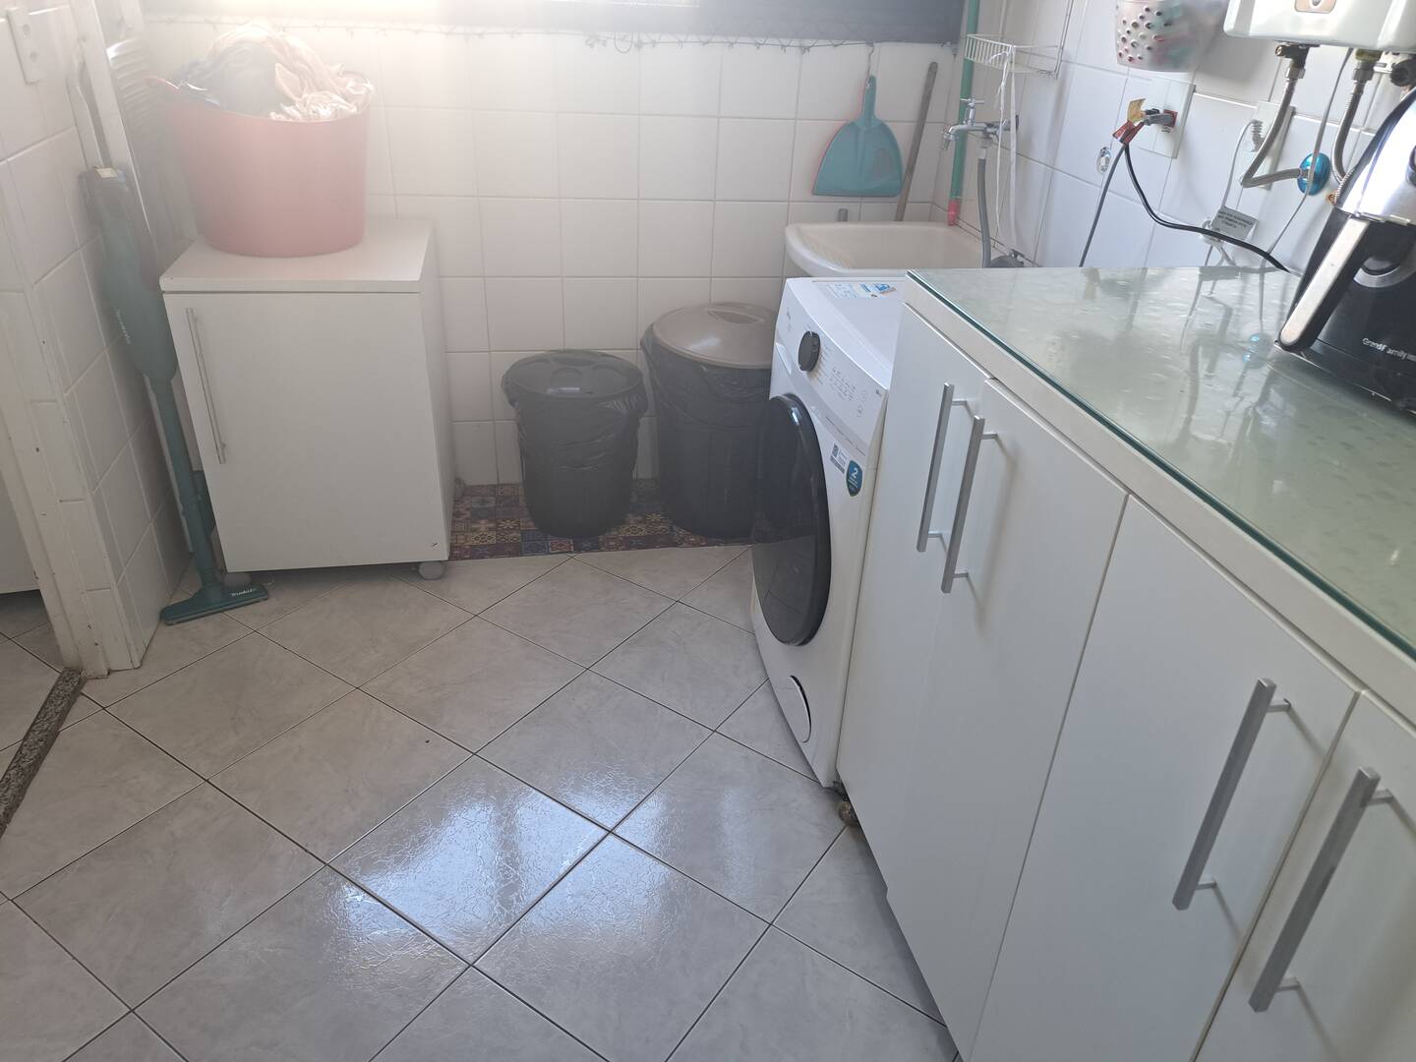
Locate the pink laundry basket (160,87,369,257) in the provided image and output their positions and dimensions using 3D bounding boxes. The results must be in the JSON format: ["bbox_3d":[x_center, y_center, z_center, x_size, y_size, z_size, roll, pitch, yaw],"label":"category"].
[{"bbox_3d":[-0.966,-0.803,2.203,0.410,0.290,0.390,-3,30,-11],"label":"pink laundry basket"}]

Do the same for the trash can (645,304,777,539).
[{"bbox_3d":[0.073,-0.309,2.678,0.460,0.570,0.460,3,29,-1],"label":"trash can"}]

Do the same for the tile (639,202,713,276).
[{"bbox_3d":[-0.086,-0.784,2.637,0.202,0.202,0.010,-3,30,-11],"label":"tile"}]

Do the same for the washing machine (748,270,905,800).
[{"bbox_3d":[0.443,-0.029,1.940,0.580,0.830,0.600,-3,30,-10],"label":"washing machine"}]

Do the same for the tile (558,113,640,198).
[{"bbox_3d":[-0.274,-0.942,2.474,0.200,0.200,0.010,-3,30,-11],"label":"tile"}]

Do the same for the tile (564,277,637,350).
[{"bbox_3d":[-0.295,-0.595,2.694,0.200,0.200,0.010,-3,30,-11],"label":"tile"}]

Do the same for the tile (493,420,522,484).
[{"bbox_3d":[-0.513,-0.231,2.860,0.202,0.202,0.010,-3,30,-10],"label":"tile"}]

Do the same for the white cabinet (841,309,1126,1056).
[{"bbox_3d":[0.579,0.188,1.390,0.590,0.870,0.575,-3,30,-10],"label":"white cabinet"}]

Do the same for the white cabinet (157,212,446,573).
[{"bbox_3d":[-0.895,-0.332,2.356,0.490,0.690,0.515,-3,30,-11],"label":"white cabinet"}]

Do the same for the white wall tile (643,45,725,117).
[{"bbox_3d":[-0.065,-1.128,2.437,0.200,0.185,0.010,-3,30,-11],"label":"white wall tile"}]

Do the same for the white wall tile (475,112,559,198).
[{"bbox_3d":[-0.476,-0.942,2.462,0.202,0.202,0.010,-3,30,-11],"label":"white wall tile"}]

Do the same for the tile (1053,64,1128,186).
[{"bbox_3d":[0.754,-0.798,1.928,0.010,0.200,0.200,-3,30,-11],"label":"tile"}]

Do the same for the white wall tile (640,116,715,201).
[{"bbox_3d":[-0.076,-0.961,2.538,0.202,0.202,0.010,-3,30,-11],"label":"white wall tile"}]

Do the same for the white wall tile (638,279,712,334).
[{"bbox_3d":[-0.096,-0.606,2.737,0.202,0.202,0.010,-3,30,-11],"label":"white wall tile"}]

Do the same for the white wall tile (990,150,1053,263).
[{"bbox_3d":[0.713,-0.738,2.219,0.010,0.202,0.202,-3,30,-10],"label":"white wall tile"}]

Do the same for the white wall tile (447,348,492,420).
[{"bbox_3d":[-0.698,-0.394,2.695,0.200,0.200,0.010,-3,30,-11],"label":"white wall tile"}]

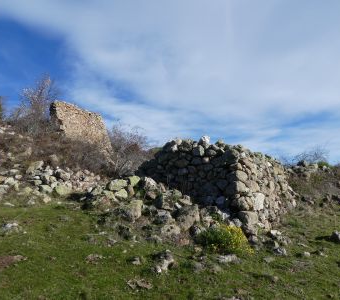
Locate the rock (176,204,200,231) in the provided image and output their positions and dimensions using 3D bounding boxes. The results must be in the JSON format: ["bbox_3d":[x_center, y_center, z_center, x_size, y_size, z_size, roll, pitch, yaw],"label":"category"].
[{"bbox_3d":[0.420,1.534,6.300,0.520,0.550,0.450,0,-2,0],"label":"rock"}]

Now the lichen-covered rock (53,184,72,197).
[{"bbox_3d":[-3.218,1.212,8.300,0.580,0.370,0.450,0,-2,0],"label":"lichen-covered rock"}]

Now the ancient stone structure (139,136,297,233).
[{"bbox_3d":[1.600,0.820,8.700,3.500,2.300,3.800,-2,-2,42],"label":"ancient stone structure"}]

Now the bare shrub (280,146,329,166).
[{"bbox_3d":[6.548,0.365,13.500,2.100,1.050,1.600,0,-2,0],"label":"bare shrub"}]

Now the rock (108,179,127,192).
[{"bbox_3d":[-1.411,0.973,7.600,0.530,0.380,0.420,0,-2,0],"label":"rock"}]

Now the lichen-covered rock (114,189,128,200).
[{"bbox_3d":[-1.277,1.171,7.300,0.360,0.310,0.300,0,-2,0],"label":"lichen-covered rock"}]

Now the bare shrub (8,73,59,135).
[{"bbox_3d":[-8.122,-2.648,16.500,2.600,3.500,2.300,0,-2,0],"label":"bare shrub"}]

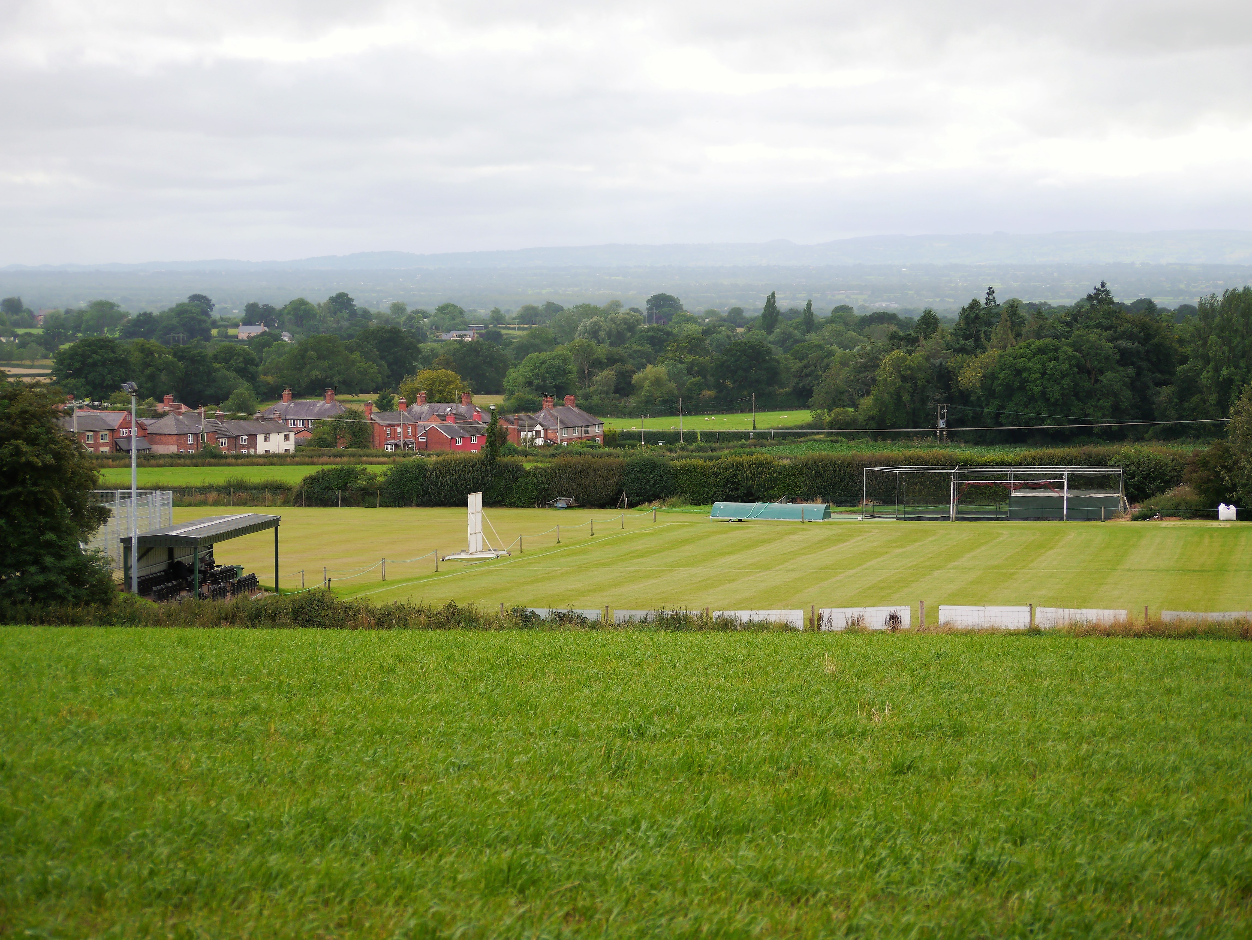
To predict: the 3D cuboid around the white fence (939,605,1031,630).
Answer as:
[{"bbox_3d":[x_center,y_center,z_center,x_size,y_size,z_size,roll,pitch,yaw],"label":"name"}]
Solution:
[{"bbox_3d":[9.589,3.946,87.000,2.440,0.610,0.050,0,4,0],"label":"white fence"}]

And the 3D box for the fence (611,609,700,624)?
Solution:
[{"bbox_3d":[0.889,4.050,87.000,2.440,0.610,0.050,0,4,0],"label":"fence"}]

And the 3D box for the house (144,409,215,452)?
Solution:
[{"bbox_3d":[-67.705,-5.598,497.000,6.300,8.300,9.200,4,5,44],"label":"house"}]

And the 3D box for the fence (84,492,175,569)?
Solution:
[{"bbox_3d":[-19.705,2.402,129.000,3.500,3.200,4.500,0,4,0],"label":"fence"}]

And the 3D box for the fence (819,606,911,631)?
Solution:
[{"bbox_3d":[6.390,3.985,87.000,2.440,0.610,0.050,0,4,0],"label":"fence"}]

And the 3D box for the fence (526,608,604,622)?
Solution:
[{"bbox_3d":[-1.869,4.024,87.000,2.440,0.610,0.050,0,4,0],"label":"fence"}]

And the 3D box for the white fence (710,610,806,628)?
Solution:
[{"bbox_3d":[3.536,4.058,87.000,2.440,0.610,0.050,0,4,0],"label":"white fence"}]

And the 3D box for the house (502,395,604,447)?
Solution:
[{"bbox_3d":[-11.754,-7.918,555.000,8.300,9.600,17.500,3,5,37],"label":"house"}]

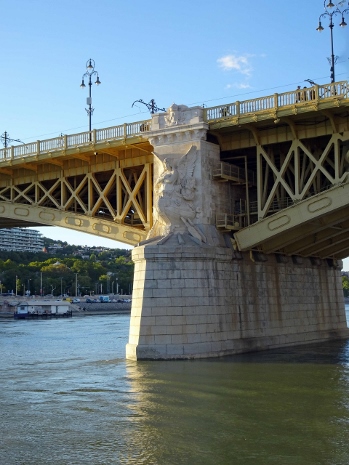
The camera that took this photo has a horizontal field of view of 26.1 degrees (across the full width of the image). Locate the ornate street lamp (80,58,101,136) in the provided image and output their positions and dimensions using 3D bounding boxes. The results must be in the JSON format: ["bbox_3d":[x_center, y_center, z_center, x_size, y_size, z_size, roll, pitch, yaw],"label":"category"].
[{"bbox_3d":[-7.161,-11.229,64.500,2.100,7.500,0.650,-4,-6,32],"label":"ornate street lamp"}]

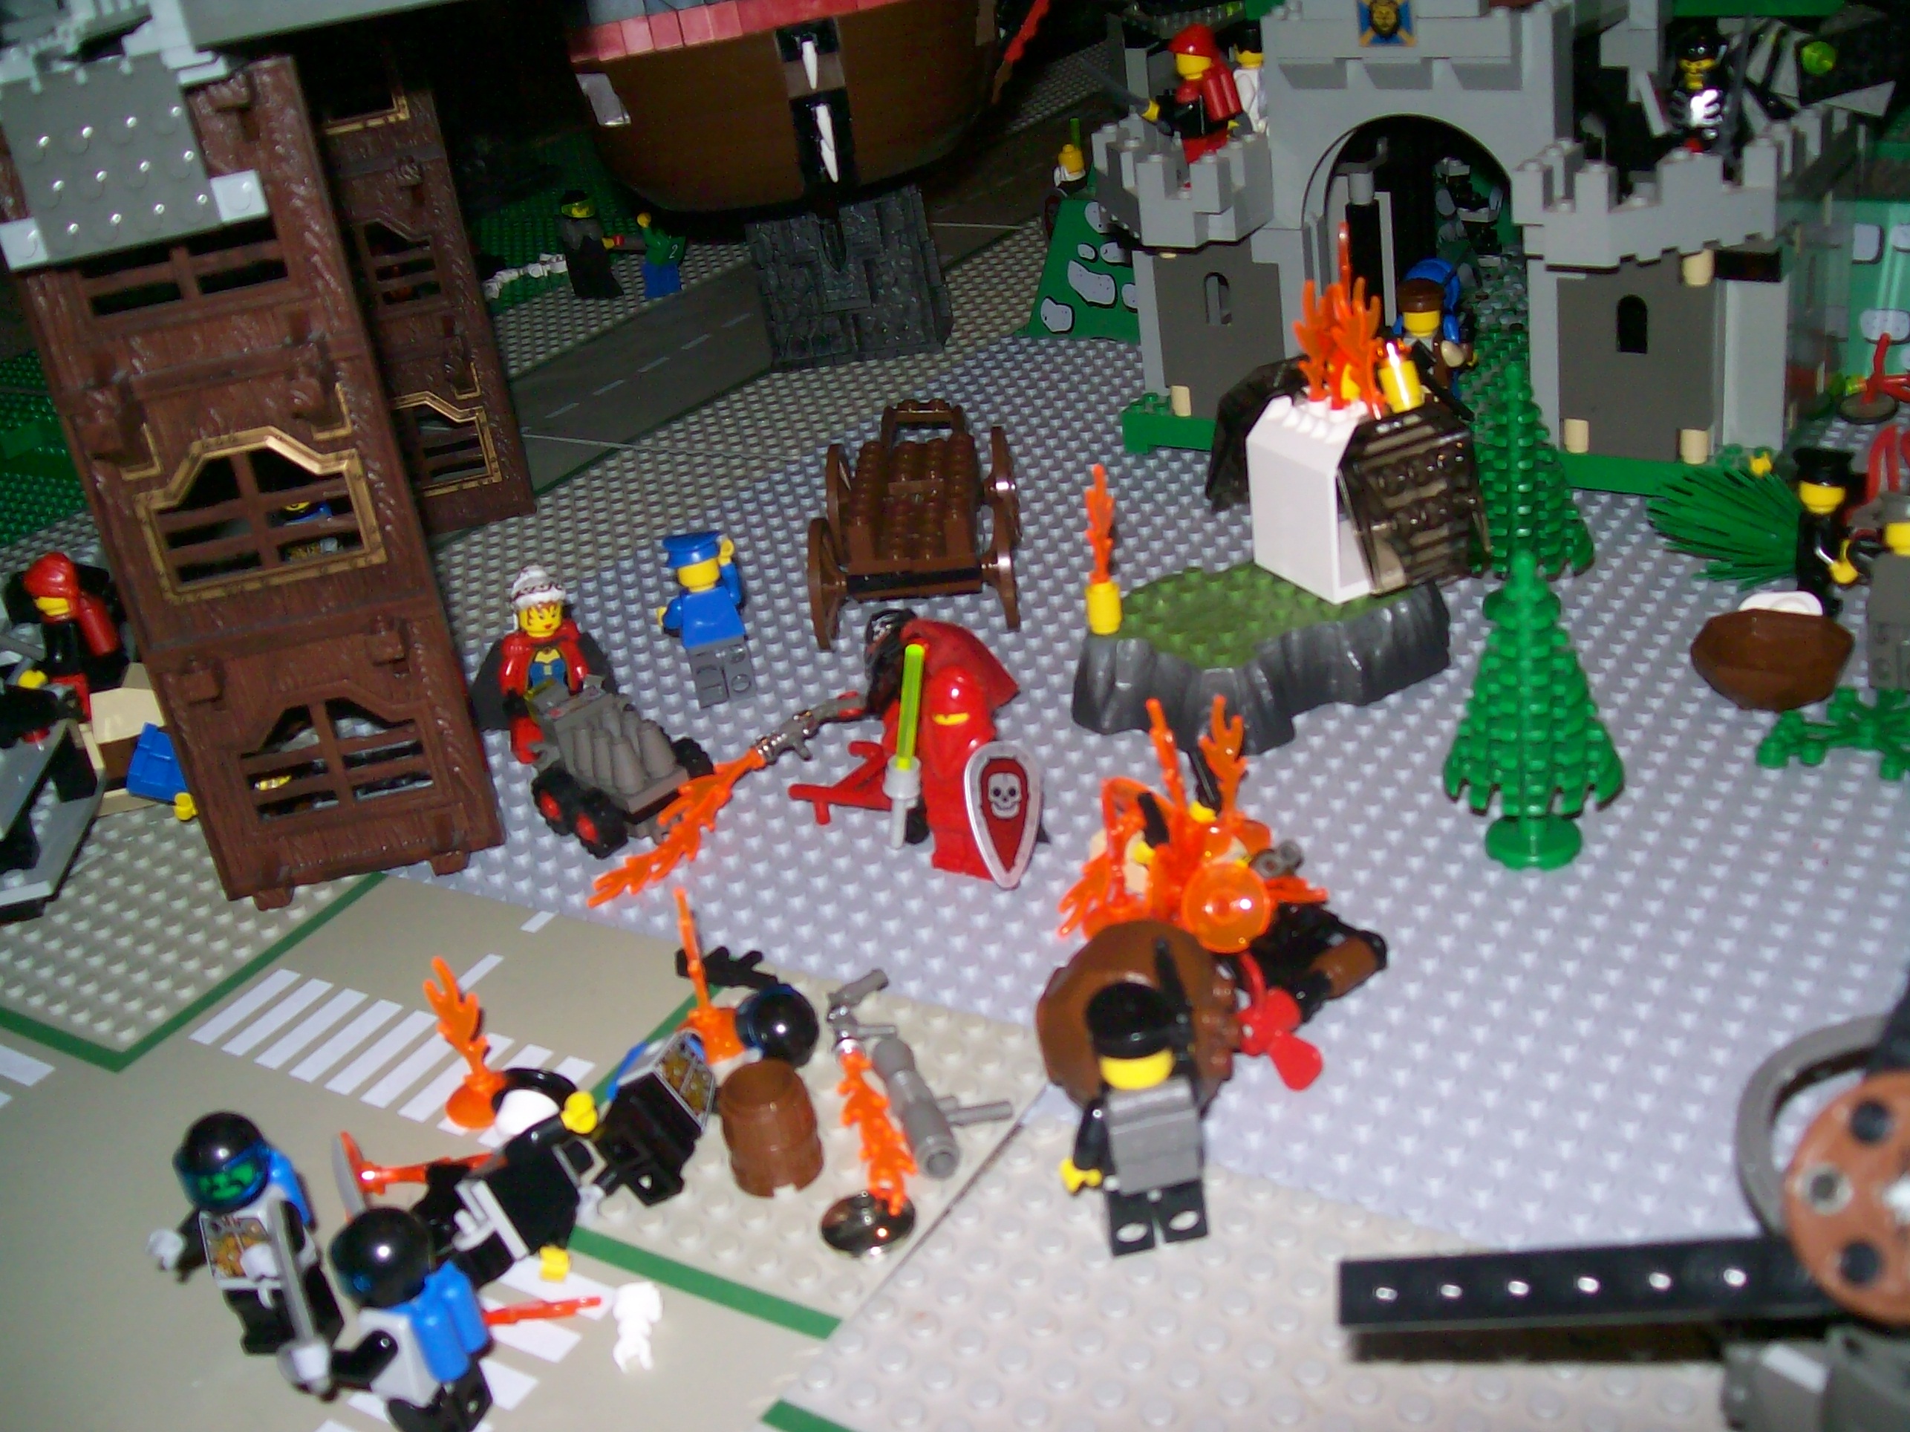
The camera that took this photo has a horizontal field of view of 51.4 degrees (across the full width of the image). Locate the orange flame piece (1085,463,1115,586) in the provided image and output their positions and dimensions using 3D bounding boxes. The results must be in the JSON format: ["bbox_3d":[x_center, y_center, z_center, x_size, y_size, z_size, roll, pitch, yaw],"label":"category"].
[{"bbox_3d":[0.032,-0.044,0.450,0.008,0.030,0.006,-7,27,5],"label":"orange flame piece"}]

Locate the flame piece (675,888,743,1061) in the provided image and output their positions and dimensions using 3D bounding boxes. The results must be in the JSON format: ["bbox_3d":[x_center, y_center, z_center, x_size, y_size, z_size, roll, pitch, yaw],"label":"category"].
[{"bbox_3d":[-0.047,0.046,0.361,0.011,0.030,0.012,-8,27,4],"label":"flame piece"}]

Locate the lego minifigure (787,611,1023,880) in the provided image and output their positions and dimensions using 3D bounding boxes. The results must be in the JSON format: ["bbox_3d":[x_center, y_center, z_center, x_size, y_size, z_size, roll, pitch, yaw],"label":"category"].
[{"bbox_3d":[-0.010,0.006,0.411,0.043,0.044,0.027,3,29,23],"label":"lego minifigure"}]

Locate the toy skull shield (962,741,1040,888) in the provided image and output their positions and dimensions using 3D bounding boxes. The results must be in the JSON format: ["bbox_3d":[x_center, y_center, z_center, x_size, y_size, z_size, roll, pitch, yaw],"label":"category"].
[{"bbox_3d":[0.010,0.020,0.404,0.017,0.031,0.006,-6,16,-15],"label":"toy skull shield"}]

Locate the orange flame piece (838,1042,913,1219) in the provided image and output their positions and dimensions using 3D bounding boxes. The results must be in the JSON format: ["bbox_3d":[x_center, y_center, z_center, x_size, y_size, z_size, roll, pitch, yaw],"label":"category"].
[{"bbox_3d":[-0.014,0.068,0.328,0.009,0.005,0.042,-14,27,-8],"label":"orange flame piece"}]

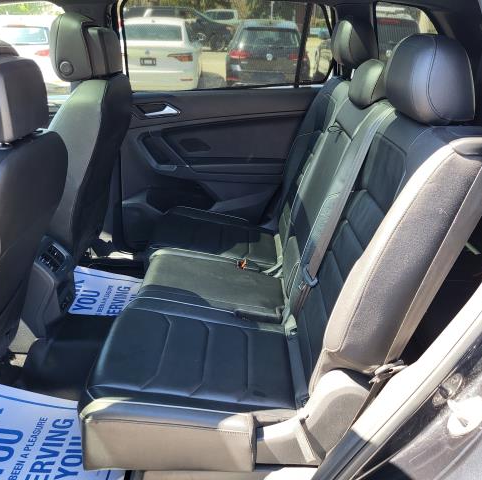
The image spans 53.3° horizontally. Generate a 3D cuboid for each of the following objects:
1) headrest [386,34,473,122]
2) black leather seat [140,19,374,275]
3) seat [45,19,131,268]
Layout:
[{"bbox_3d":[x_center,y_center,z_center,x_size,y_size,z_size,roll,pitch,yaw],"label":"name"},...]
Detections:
[{"bbox_3d":[0.383,-0.338,0.987,0.125,0.165,0.255,-5,24,3],"label":"headrest"},{"bbox_3d":[0.056,-0.325,1.813,0.805,0.925,0.510,0,25,1],"label":"black leather seat"},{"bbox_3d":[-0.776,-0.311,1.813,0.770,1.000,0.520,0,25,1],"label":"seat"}]

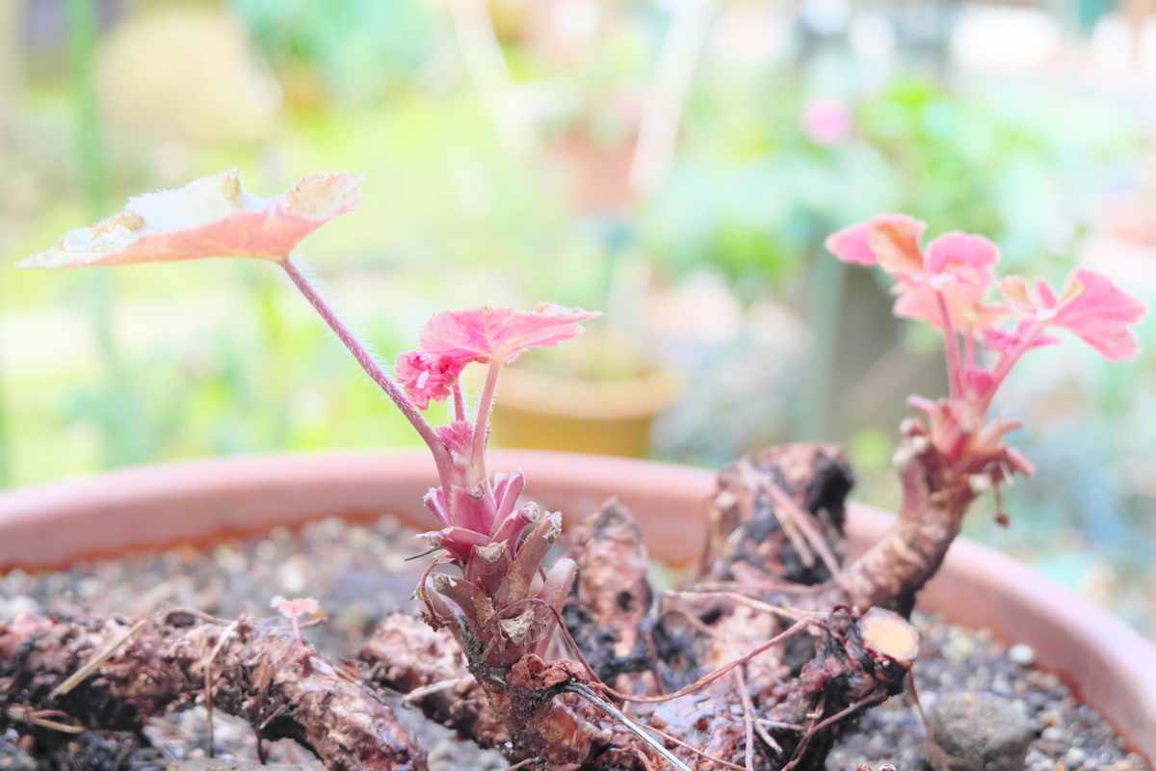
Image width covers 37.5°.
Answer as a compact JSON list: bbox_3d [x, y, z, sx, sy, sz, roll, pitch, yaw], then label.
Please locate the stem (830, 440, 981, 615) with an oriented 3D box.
[{"bbox_3d":[0.076,0.033,0.395,0.018,0.039,0.017,27,12,-7],"label":"stem"}]

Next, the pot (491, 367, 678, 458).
[{"bbox_3d":[0.003,0.078,1.860,0.210,0.185,0.210,0,14,0],"label":"pot"}]

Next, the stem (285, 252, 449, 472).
[{"bbox_3d":[-0.044,-0.005,0.360,0.006,0.057,0.005,-36,11,8],"label":"stem"}]

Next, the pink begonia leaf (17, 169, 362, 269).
[{"bbox_3d":[-0.082,-0.035,0.360,0.073,0.019,0.050,0,14,0],"label":"pink begonia leaf"}]

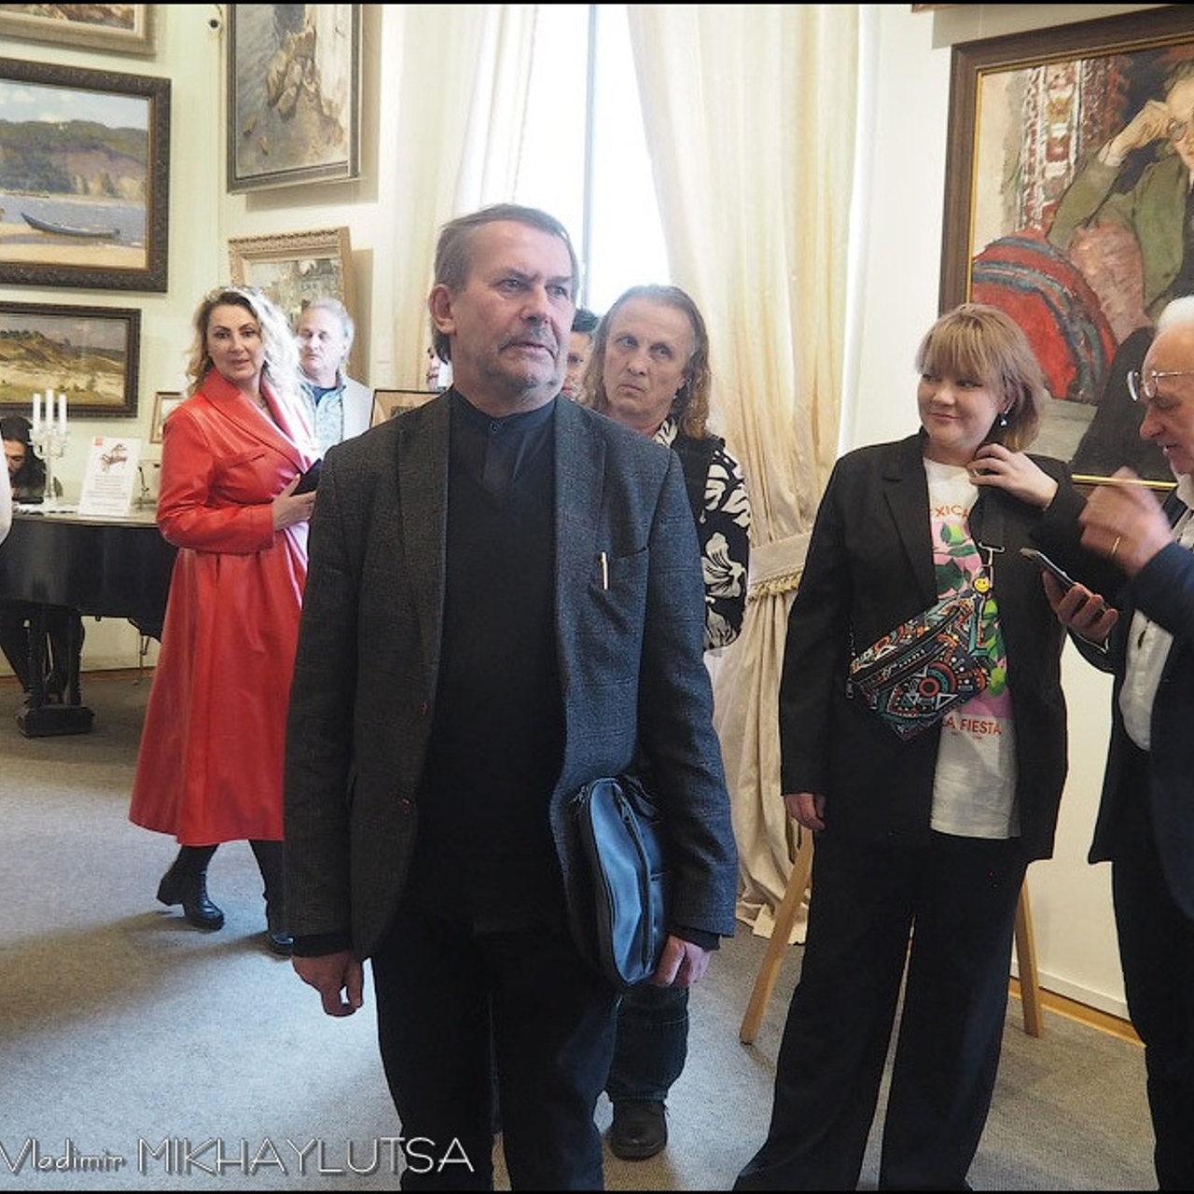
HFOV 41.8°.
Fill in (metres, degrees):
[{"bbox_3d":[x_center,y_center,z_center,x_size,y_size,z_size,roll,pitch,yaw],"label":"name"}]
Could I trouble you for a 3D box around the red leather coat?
[{"bbox_3d":[-0.997,0.027,4.215,0.440,1.277,0.520,9,10,42],"label":"red leather coat"}]

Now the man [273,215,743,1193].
[{"bbox_3d":[-0.130,0.357,2.147,0.600,1.756,0.330,1,8,-3],"label":"man"}]

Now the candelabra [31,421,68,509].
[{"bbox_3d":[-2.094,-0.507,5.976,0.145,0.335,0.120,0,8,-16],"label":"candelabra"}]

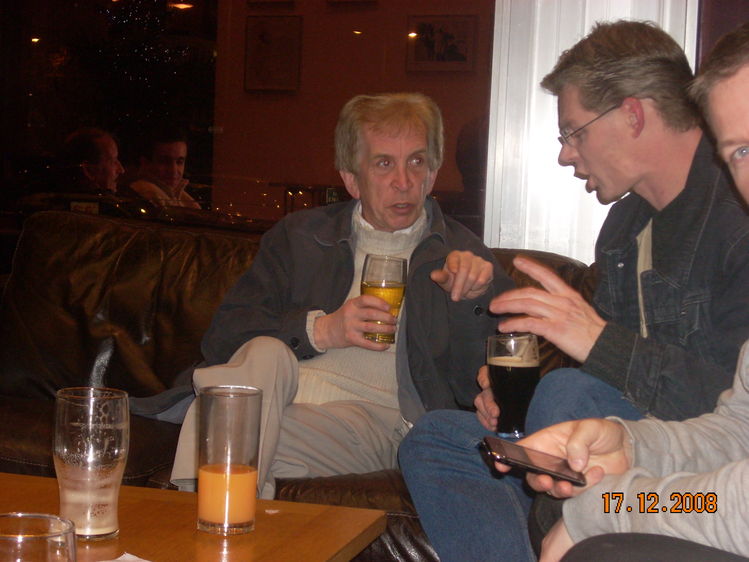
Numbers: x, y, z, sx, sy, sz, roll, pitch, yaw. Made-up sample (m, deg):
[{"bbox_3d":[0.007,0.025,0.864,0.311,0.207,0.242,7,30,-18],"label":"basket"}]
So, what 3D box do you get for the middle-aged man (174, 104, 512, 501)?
[{"bbox_3d":[-0.037,0.219,2.774,0.620,1.070,0.820,3,6,13],"label":"middle-aged man"}]

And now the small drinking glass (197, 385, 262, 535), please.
[{"bbox_3d":[-0.162,0.200,1.868,0.069,0.156,0.069,2,6,0],"label":"small drinking glass"}]

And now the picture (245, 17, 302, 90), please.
[{"bbox_3d":[-0.485,-1.092,8.000,0.285,0.355,0.030,4,6,20],"label":"picture"}]

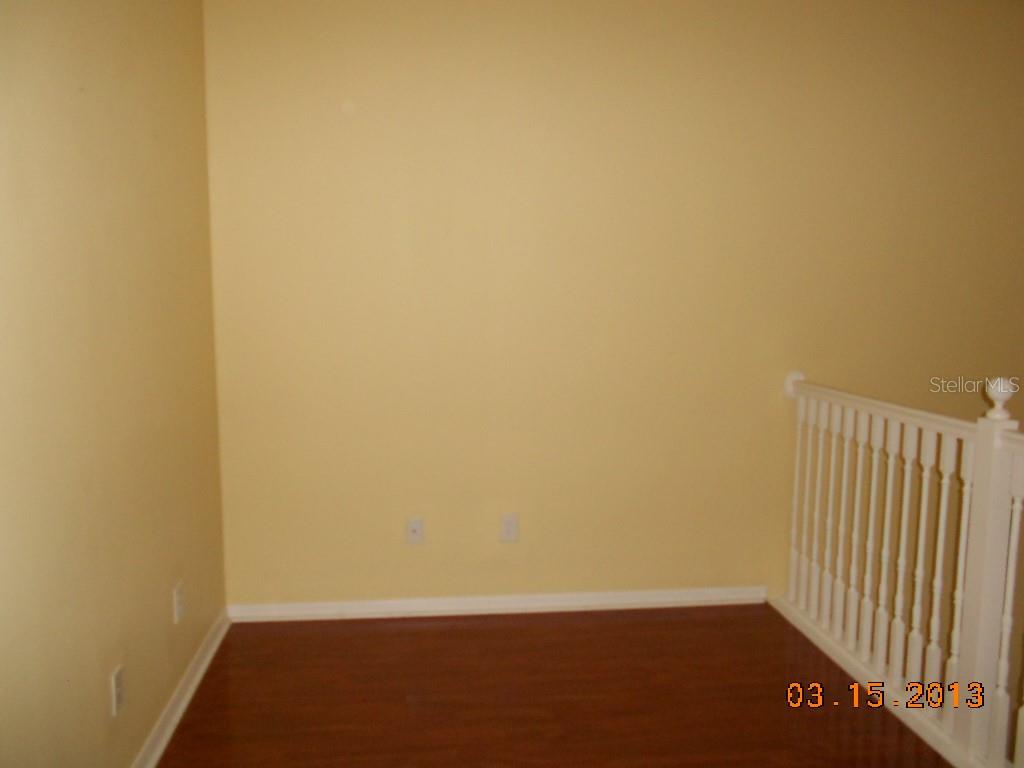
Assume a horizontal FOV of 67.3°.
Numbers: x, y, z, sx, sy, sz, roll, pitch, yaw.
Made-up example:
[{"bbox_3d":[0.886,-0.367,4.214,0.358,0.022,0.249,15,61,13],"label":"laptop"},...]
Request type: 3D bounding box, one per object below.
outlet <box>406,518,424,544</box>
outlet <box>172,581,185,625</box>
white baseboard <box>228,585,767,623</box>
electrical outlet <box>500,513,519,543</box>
[{"bbox_3d":[-0.416,0.633,3.325,0.073,0.118,0.008,0,7,-7],"label":"outlet"},{"bbox_3d":[-1.133,0.740,2.610,0.008,0.118,0.073,0,7,-7],"label":"outlet"},{"bbox_3d":[-0.022,0.975,3.412,2.409,0.076,0.020,0,7,-7],"label":"white baseboard"},{"bbox_3d":[-0.011,0.629,3.375,0.073,0.118,0.008,0,7,-7],"label":"electrical outlet"}]

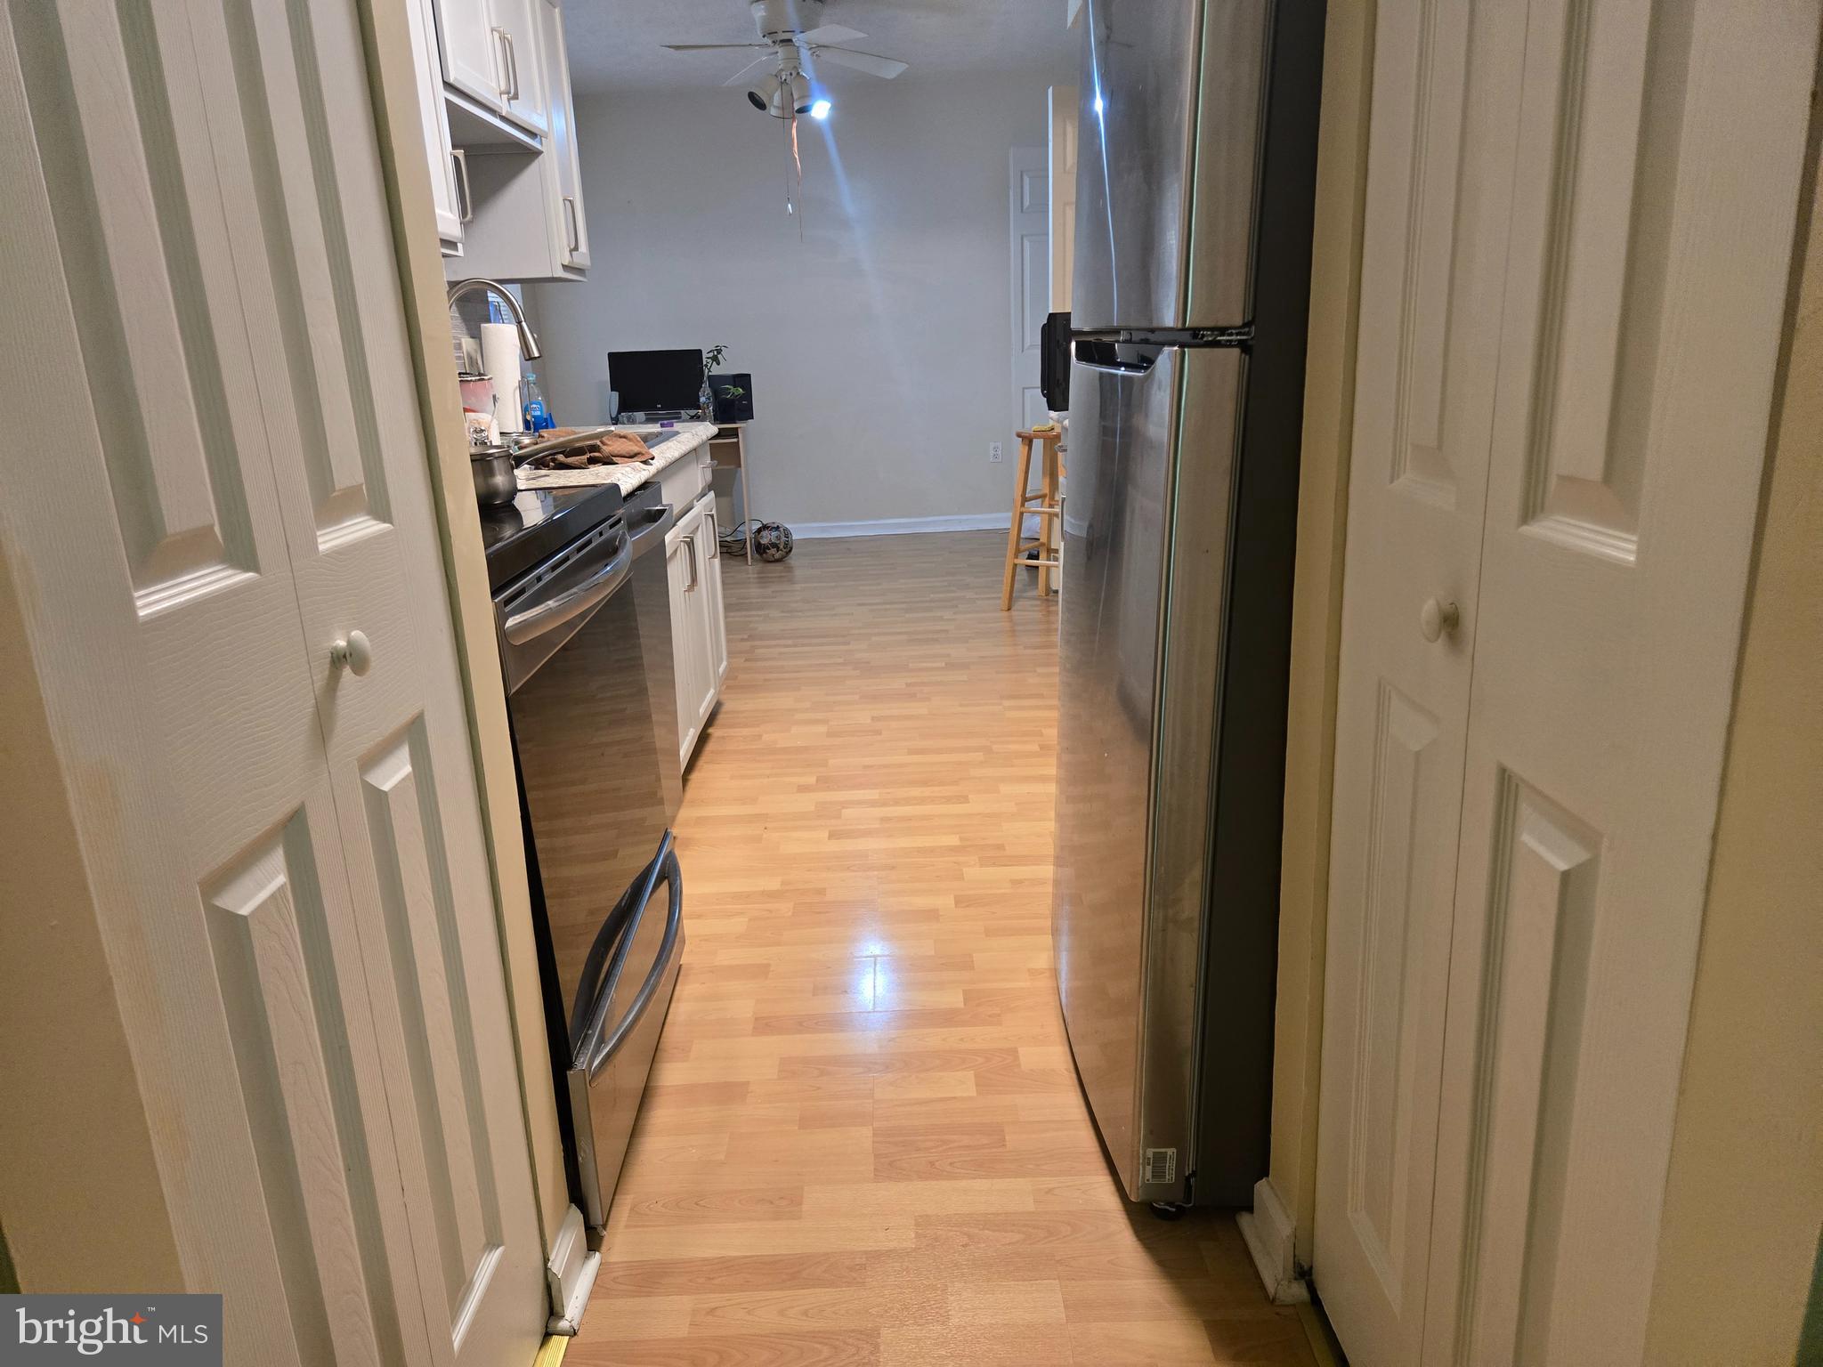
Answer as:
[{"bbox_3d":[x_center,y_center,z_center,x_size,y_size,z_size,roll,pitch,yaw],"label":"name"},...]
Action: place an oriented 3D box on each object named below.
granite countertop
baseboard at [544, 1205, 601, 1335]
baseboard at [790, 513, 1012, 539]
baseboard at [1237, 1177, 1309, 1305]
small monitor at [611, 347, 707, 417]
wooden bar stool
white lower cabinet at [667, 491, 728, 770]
[{"bbox_3d":[-0.896,-0.551,3.007,0.640,0.040,1.620,-3,16,-2],"label":"granite countertop"},{"bbox_3d":[-0.427,0.738,1.527,0.034,0.084,0.132,-3,16,-2],"label":"baseboard"},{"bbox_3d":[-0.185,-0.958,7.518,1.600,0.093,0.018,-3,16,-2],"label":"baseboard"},{"bbox_3d":[0.457,0.696,1.536,0.037,0.082,0.150,-3,16,-2],"label":"baseboard"},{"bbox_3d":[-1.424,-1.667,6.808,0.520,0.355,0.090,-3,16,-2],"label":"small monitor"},{"bbox_3d":[0.637,-0.701,5.247,0.370,0.752,0.370,9,19,35],"label":"wooden bar stool"},{"bbox_3d":[-0.897,-0.171,3.403,0.600,0.630,0.990,-3,16,-2],"label":"white lower cabinet"}]

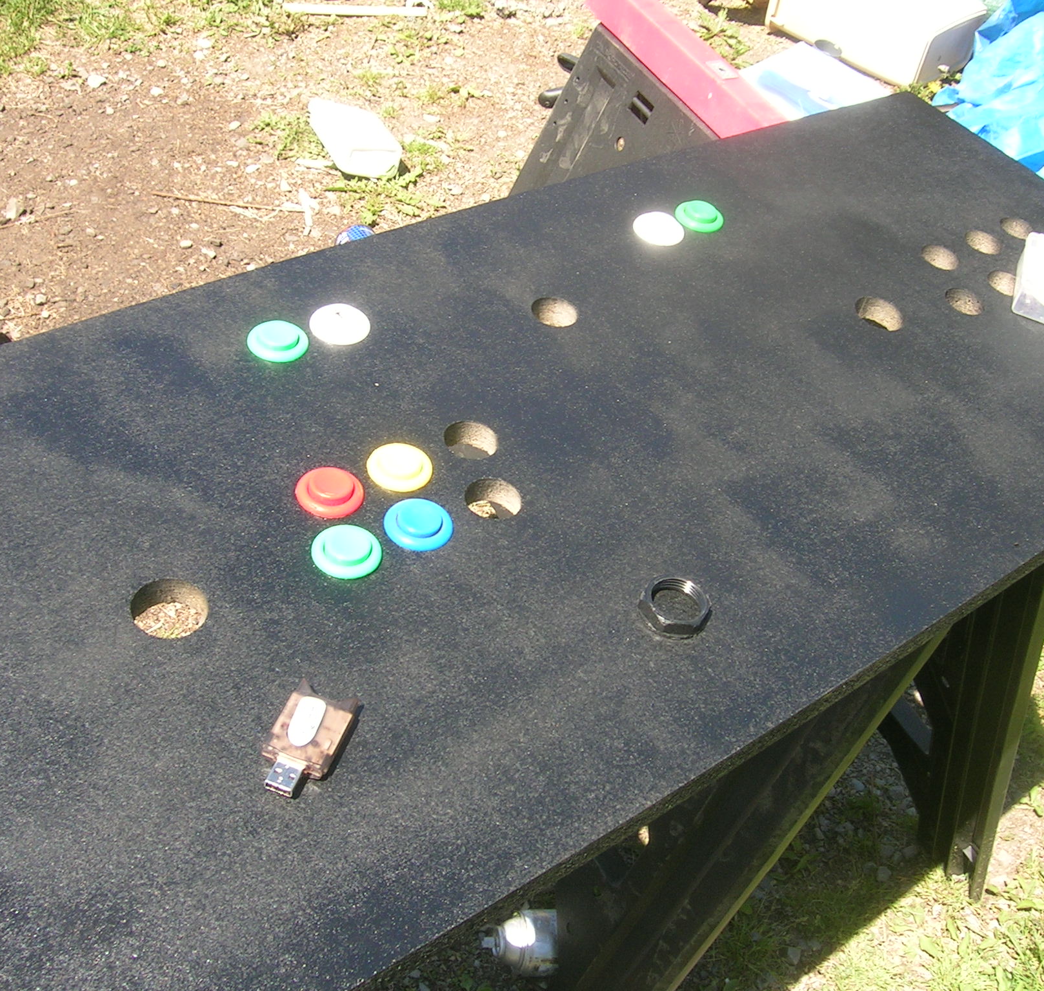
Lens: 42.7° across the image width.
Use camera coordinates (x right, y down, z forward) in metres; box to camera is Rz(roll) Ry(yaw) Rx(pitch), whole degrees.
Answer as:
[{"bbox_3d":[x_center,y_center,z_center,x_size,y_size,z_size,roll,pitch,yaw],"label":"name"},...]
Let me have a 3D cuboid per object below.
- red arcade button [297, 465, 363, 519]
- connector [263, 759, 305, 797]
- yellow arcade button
[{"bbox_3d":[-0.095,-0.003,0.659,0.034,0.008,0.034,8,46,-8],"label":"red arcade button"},{"bbox_3d":[-0.097,0.115,0.545,0.012,0.004,0.012,19,45,4],"label":"connector"},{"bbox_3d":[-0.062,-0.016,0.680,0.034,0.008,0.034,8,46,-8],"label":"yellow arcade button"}]

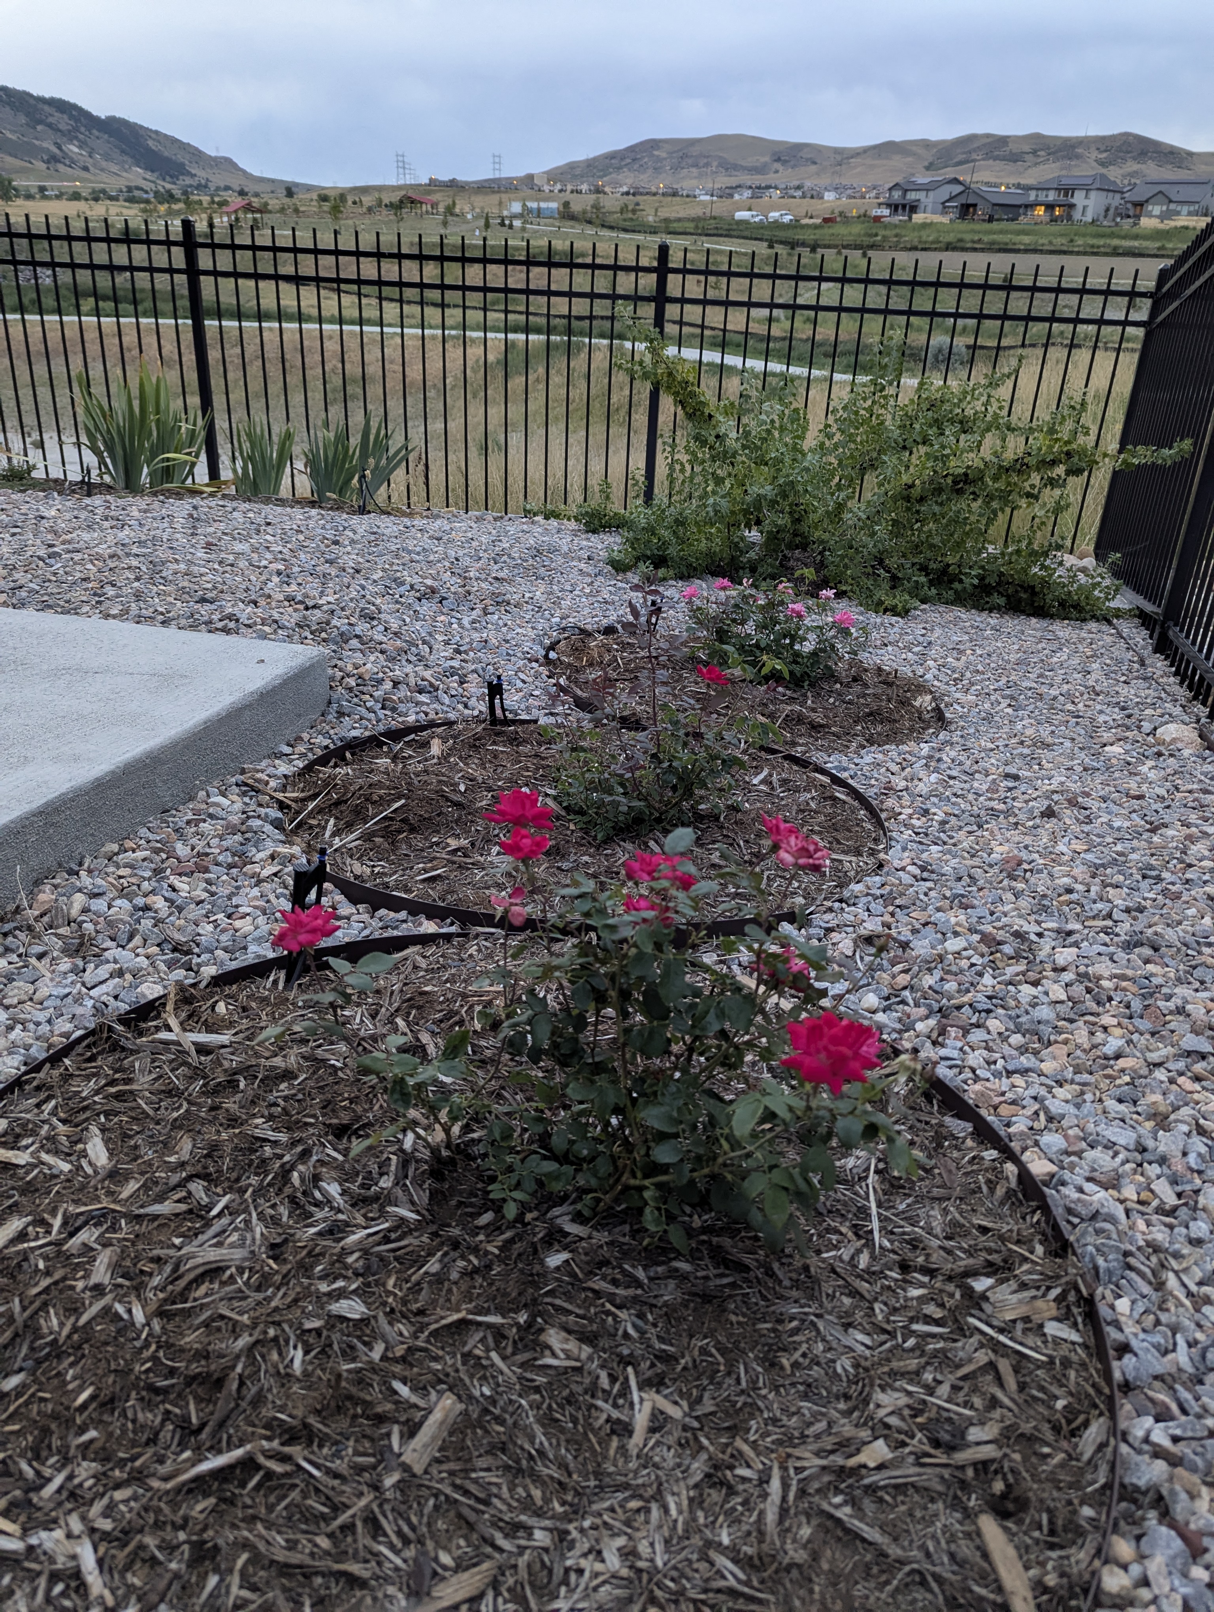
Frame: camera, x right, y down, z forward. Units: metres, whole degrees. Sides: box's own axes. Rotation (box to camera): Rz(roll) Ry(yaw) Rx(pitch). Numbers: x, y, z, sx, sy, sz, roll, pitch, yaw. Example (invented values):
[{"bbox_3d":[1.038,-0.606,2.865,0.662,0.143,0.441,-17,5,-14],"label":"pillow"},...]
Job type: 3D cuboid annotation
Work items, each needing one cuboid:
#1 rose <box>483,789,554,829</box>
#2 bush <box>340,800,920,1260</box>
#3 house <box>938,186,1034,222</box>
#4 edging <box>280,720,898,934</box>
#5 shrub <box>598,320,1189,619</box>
[{"bbox_3d":[-0.089,0.003,1.120,0.071,0.042,0.068,3,26,0],"label":"rose"},{"bbox_3d":[0.026,0.194,1.105,0.530,0.400,0.460,3,26,0],"label":"bush"},{"bbox_3d":[63.928,-100.778,187.192,15.000,5.800,11.000,-20,34,-38],"label":"house"},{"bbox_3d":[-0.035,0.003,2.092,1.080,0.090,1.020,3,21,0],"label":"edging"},{"bbox_3d":[1.083,-1.389,4.472,2.050,0.980,1.450,3,26,0],"label":"shrub"}]

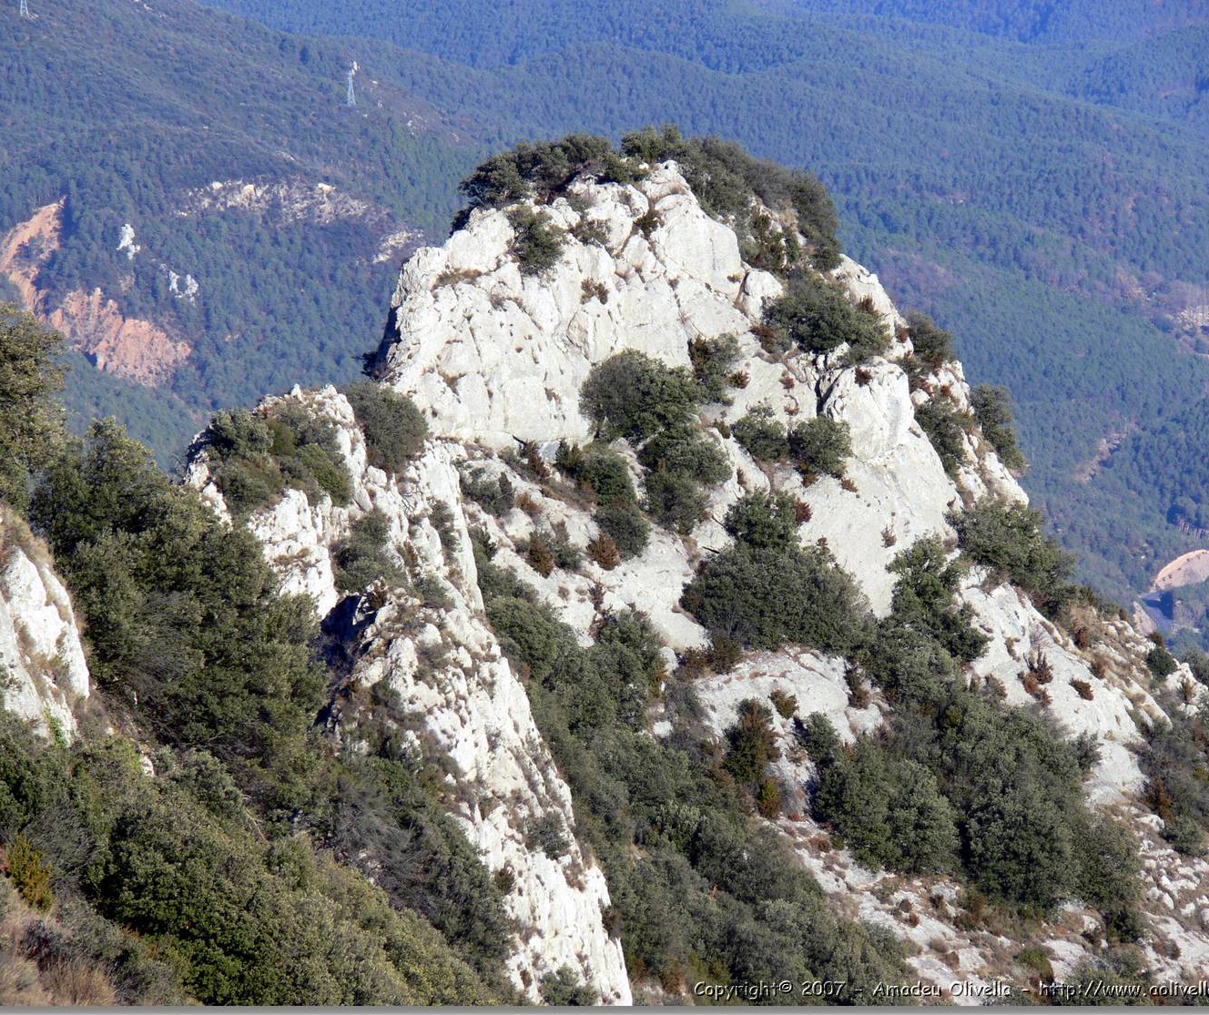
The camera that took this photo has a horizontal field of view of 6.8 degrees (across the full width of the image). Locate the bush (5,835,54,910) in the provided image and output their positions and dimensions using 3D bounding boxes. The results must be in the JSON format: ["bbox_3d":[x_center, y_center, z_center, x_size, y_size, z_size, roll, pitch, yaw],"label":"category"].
[{"bbox_3d":[-7.294,4.635,130.000,0.609,0.971,0.579,0,10,0],"label":"bush"}]

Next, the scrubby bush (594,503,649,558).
[{"bbox_3d":[0.436,0.570,257.000,1.419,1.368,1.277,0,10,0],"label":"scrubby bush"}]

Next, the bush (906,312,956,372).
[{"bbox_3d":[7.121,-3.597,223.200,1.093,1.222,1.038,0,12,0],"label":"bush"}]

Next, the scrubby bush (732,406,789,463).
[{"bbox_3d":[3.309,-1.543,217.155,1.199,1.103,1.139,0,12,0],"label":"scrubby bush"}]

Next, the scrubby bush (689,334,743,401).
[{"bbox_3d":[2.854,-3.560,261.500,1.362,1.728,1.294,0,10,0],"label":"scrubby bush"}]

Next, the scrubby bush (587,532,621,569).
[{"bbox_3d":[-0.004,0.898,213.900,0.713,0.711,0.677,0,12,0],"label":"scrubby bush"}]

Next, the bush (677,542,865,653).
[{"bbox_3d":[3.534,1.881,212.970,3.882,2.098,2.398,0,12,0],"label":"bush"}]

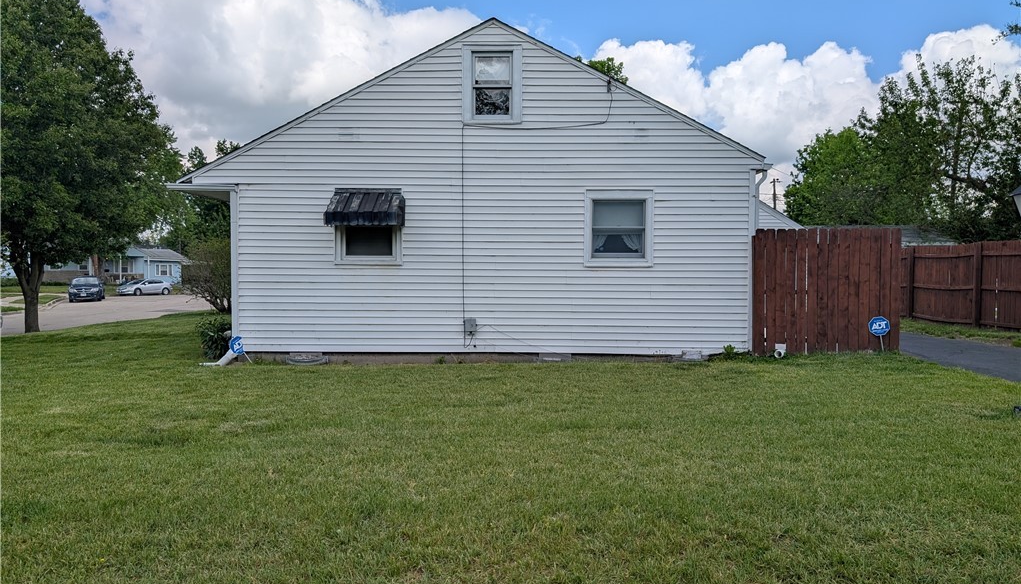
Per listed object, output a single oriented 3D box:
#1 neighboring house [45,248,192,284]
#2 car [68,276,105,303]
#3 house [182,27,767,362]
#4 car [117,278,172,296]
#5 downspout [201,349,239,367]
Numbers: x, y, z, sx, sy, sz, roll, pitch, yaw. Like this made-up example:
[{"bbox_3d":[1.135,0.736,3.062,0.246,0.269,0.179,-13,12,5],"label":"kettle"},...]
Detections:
[{"bbox_3d":[-39.451,-2.633,68.380,8.200,4.000,12.600,2,2,41],"label":"neighboring house"},{"bbox_3d":[-28.087,-0.202,47.176,1.830,1.670,4.450,0,2,-26],"label":"car"},{"bbox_3d":[-0.537,-1.587,15.250,8.600,4.880,10.200,0,2,0],"label":"house"},{"bbox_3d":[-31.378,-0.387,61.000,1.760,1.440,4.500,1,2,28],"label":"car"},{"bbox_3d":[-4.107,0.924,10.000,0.550,0.270,0.160,0,2,-9],"label":"downspout"}]

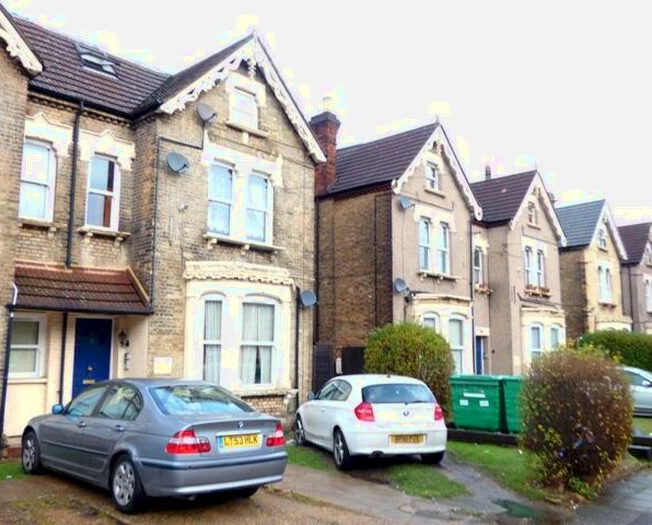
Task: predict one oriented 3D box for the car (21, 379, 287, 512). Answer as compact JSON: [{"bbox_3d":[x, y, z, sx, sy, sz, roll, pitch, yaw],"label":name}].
[{"bbox_3d":[-2.449,2.199,8.121,1.790,1.420,4.470,8,-11,-44],"label":"car"}]

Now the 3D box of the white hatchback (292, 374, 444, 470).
[{"bbox_3d":[0.637,2.767,11.370,1.790,1.430,4.240,3,-9,-16],"label":"white hatchback"}]

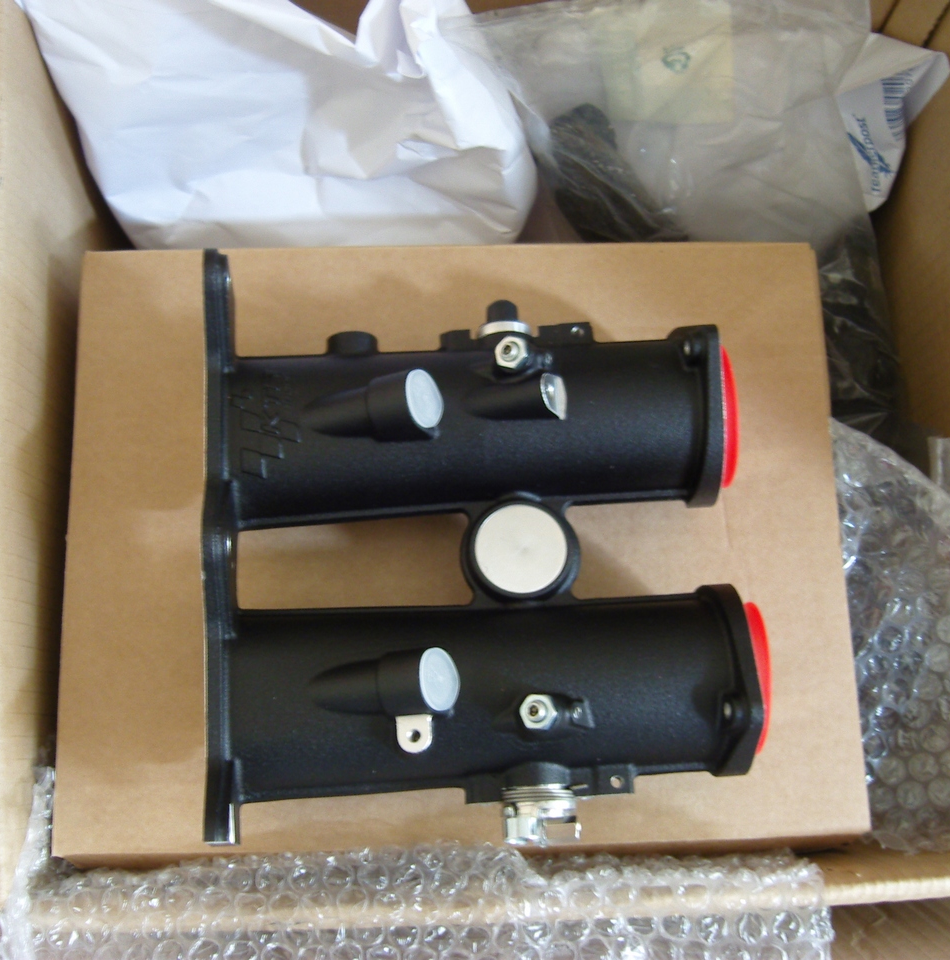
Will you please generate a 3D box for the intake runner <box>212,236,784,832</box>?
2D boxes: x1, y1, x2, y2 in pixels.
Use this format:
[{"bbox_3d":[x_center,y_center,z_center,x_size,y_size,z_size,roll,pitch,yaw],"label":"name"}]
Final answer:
[{"bbox_3d":[0.005,0.022,0.436,0.189,0.088,0.204,-2,76,-3],"label":"intake runner"}]

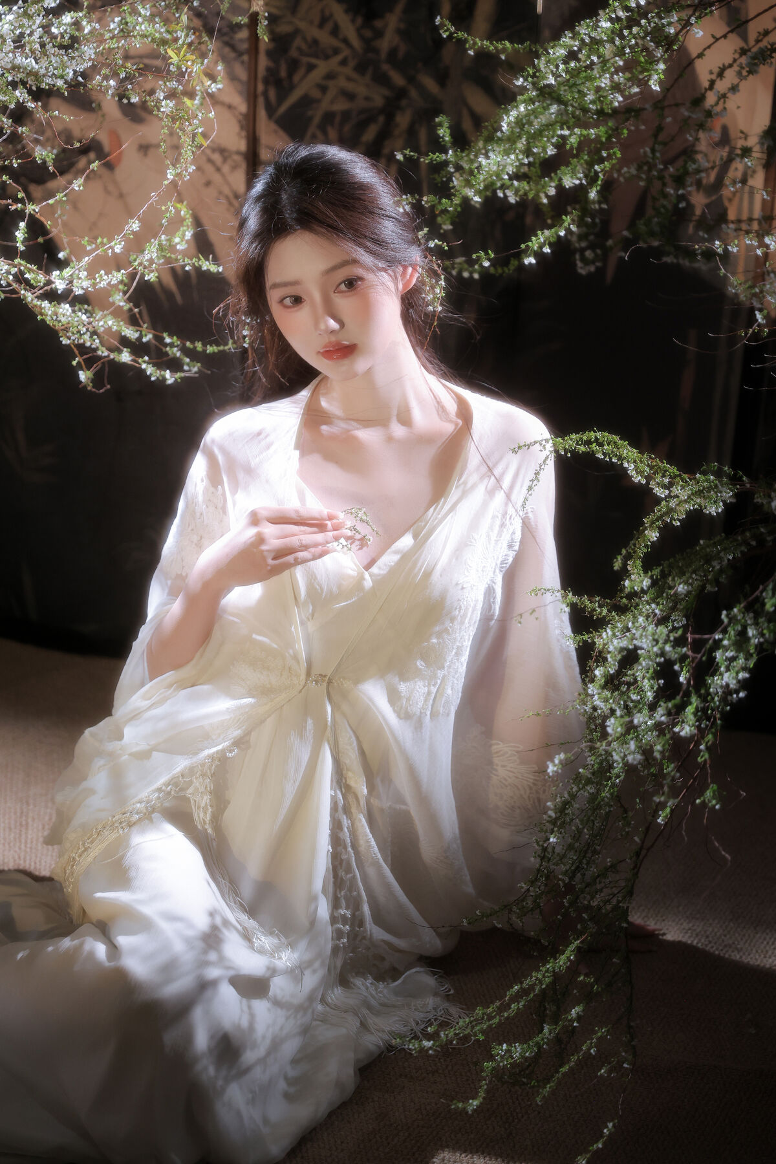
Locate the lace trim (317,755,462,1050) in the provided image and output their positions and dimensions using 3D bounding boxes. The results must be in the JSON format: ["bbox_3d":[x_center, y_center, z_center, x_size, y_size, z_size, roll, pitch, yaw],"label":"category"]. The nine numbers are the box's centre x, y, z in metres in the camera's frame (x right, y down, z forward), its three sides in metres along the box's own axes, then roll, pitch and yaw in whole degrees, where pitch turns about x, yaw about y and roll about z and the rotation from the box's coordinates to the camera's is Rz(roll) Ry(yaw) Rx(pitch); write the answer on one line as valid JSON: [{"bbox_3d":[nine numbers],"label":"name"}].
[{"bbox_3d":[-0.002,0.310,2.220,0.135,0.235,0.200,0,20,-9],"label":"lace trim"}]

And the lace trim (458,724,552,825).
[{"bbox_3d":[0.123,0.203,2.350,0.098,0.100,0.060,1,20,-6],"label":"lace trim"}]

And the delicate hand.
[{"bbox_3d":[-0.112,-0.031,2.200,0.162,0.080,0.072,0,20,-8],"label":"delicate hand"}]

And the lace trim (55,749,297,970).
[{"bbox_3d":[-0.206,0.270,2.200,0.230,0.180,0.180,5,20,6],"label":"lace trim"}]

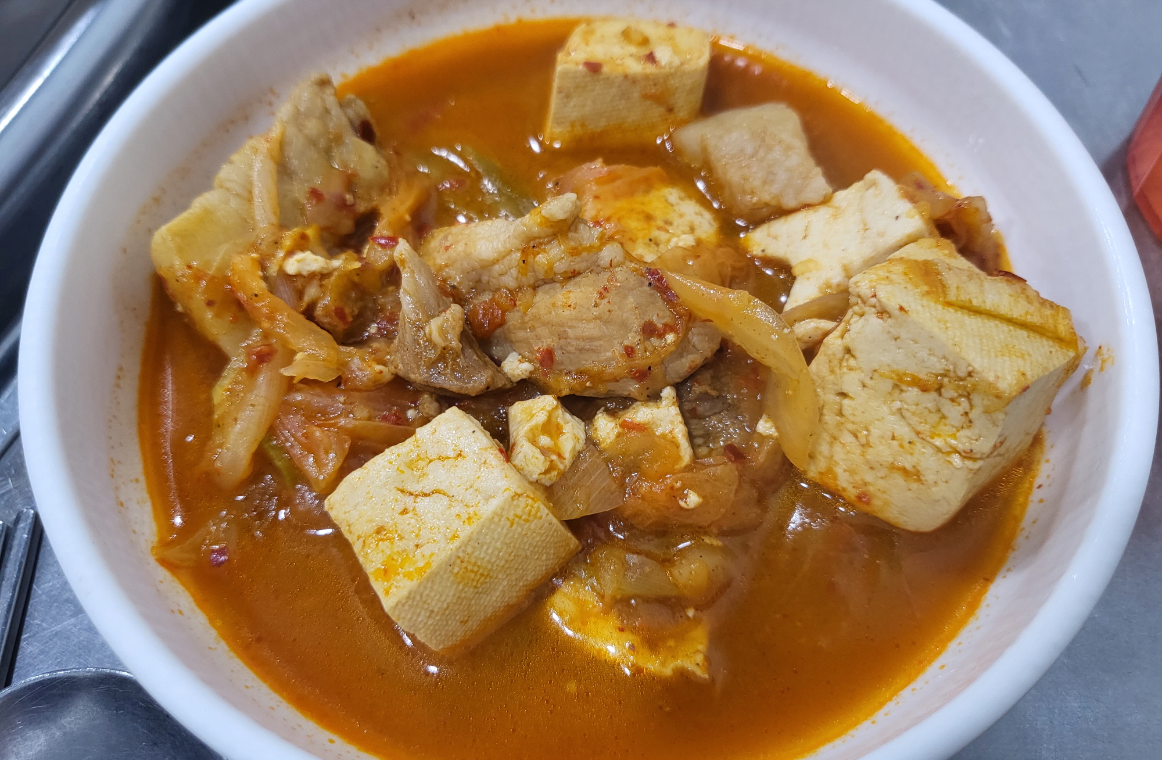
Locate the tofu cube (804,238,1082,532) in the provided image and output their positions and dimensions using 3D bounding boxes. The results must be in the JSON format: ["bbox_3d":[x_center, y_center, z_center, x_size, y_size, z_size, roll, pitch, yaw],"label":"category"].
[{"bbox_3d":[0.073,0.001,0.176,0.025,0.039,0.036,-24,51,-20],"label":"tofu cube"}]

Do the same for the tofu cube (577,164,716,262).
[{"bbox_3d":[0.016,-0.034,0.216,0.026,0.022,0.023,-26,65,-13],"label":"tofu cube"}]

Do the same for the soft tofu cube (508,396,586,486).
[{"bbox_3d":[-0.007,0.013,0.176,0.013,0.013,0.013,-26,65,-13],"label":"soft tofu cube"}]

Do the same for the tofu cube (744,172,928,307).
[{"bbox_3d":[0.059,-0.029,0.209,0.036,0.025,0.021,-24,64,-3],"label":"tofu cube"}]

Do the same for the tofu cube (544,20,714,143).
[{"bbox_3d":[0.013,-0.073,0.231,0.036,0.030,0.030,7,39,7],"label":"tofu cube"}]

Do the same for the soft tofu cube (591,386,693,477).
[{"bbox_3d":[0.013,0.011,0.178,0.018,0.013,0.015,-15,63,-8],"label":"soft tofu cube"}]

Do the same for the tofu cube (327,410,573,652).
[{"bbox_3d":[-0.024,0.033,0.178,0.032,0.032,0.034,-42,41,-8],"label":"tofu cube"}]

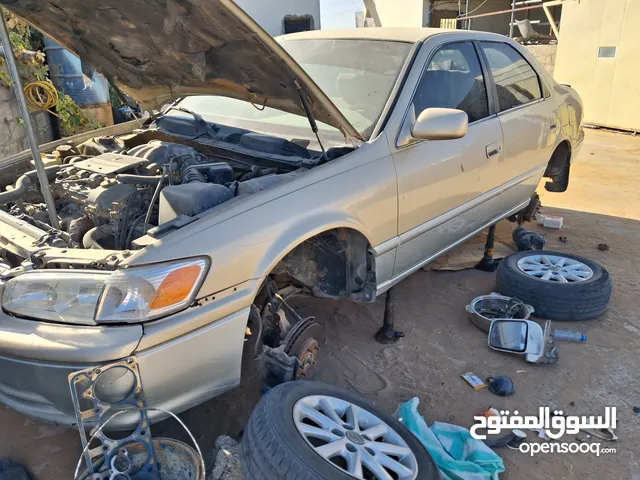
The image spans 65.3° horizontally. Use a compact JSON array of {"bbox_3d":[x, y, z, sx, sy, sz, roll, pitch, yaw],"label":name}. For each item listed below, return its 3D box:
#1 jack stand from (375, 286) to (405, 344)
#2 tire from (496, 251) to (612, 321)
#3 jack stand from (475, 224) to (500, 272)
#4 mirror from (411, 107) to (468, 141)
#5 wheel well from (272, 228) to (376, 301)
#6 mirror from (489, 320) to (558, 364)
[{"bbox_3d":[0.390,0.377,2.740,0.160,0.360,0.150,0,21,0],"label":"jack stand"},{"bbox_3d":[1.497,0.276,3.220,0.664,0.210,0.664,0,21,0],"label":"tire"},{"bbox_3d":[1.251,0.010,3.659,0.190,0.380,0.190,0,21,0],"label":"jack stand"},{"bbox_3d":[0.539,-0.526,2.250,0.240,0.138,0.120,12,24,28],"label":"mirror"},{"bbox_3d":[-0.050,0.105,2.150,0.300,0.400,0.700,18,28,39],"label":"wheel well"},{"bbox_3d":[1.046,0.521,2.577,0.330,0.205,0.160,7,5,18],"label":"mirror"}]

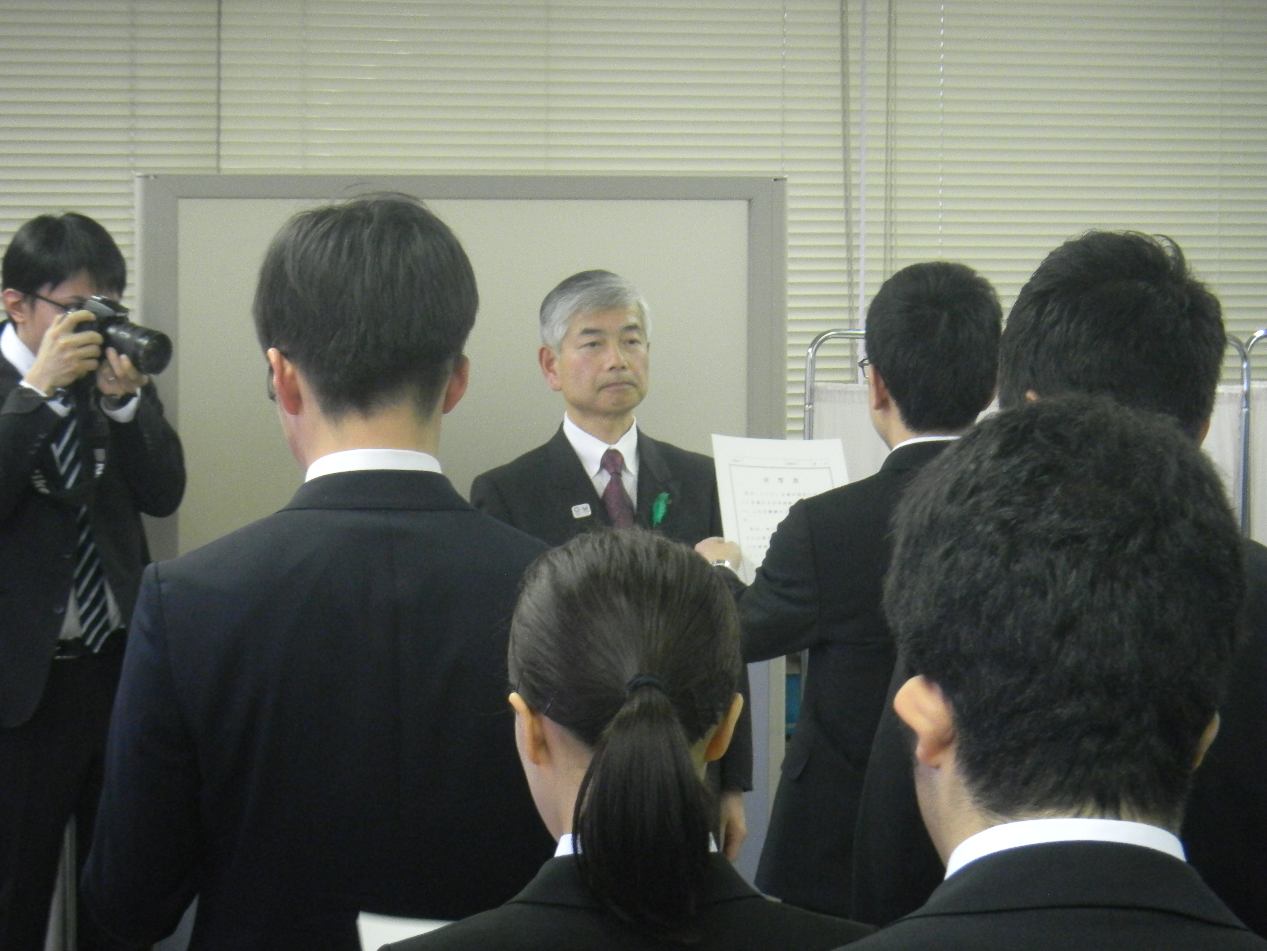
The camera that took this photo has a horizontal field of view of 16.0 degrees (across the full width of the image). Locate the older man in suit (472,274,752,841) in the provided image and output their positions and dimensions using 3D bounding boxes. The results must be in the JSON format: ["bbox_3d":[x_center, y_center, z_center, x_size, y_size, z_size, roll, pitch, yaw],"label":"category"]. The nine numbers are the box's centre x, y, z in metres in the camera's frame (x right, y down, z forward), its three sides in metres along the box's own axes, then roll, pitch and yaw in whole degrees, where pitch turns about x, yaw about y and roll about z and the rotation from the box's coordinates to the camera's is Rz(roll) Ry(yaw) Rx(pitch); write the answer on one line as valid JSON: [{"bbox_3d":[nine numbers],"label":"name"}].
[{"bbox_3d":[-0.050,0.508,7.400,0.500,1.690,0.290,-1,3,-22],"label":"older man in suit"}]

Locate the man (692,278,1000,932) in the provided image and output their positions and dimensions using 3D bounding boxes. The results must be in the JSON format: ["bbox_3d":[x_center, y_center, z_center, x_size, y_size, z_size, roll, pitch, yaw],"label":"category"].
[{"bbox_3d":[0.370,0.550,6.550,0.540,1.710,0.520,-1,3,-29],"label":"man"}]

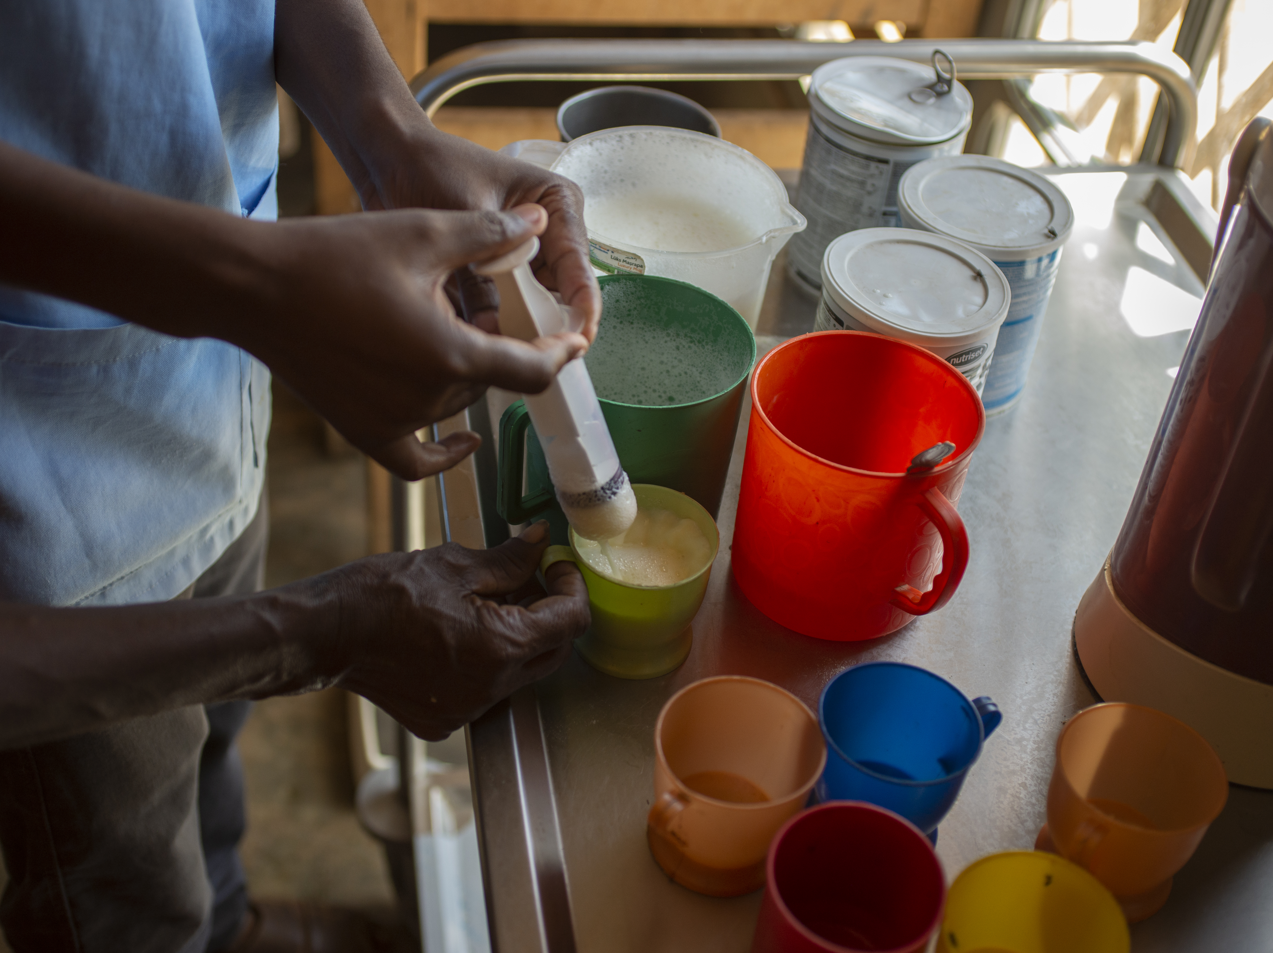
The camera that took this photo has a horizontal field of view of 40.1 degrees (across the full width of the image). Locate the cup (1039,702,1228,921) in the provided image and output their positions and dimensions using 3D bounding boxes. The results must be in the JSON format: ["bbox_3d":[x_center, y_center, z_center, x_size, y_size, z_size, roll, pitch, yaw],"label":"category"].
[{"bbox_3d":[0.212,0.153,0.773,0.073,0.066,0.085,35,45,29],"label":"cup"}]

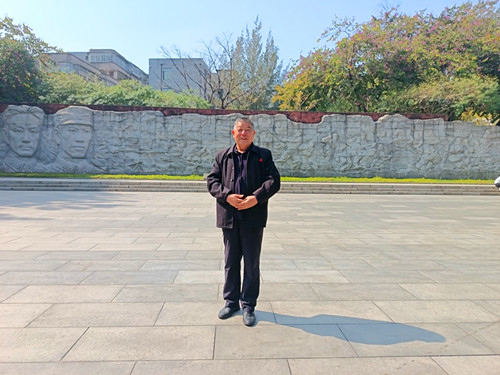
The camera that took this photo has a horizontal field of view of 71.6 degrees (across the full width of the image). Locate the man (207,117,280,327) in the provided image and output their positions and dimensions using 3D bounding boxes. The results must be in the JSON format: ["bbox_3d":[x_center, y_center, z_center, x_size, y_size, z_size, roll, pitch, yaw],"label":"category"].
[{"bbox_3d":[-0.055,0.272,2.910,0.600,1.700,0.360,1,5,5],"label":"man"}]

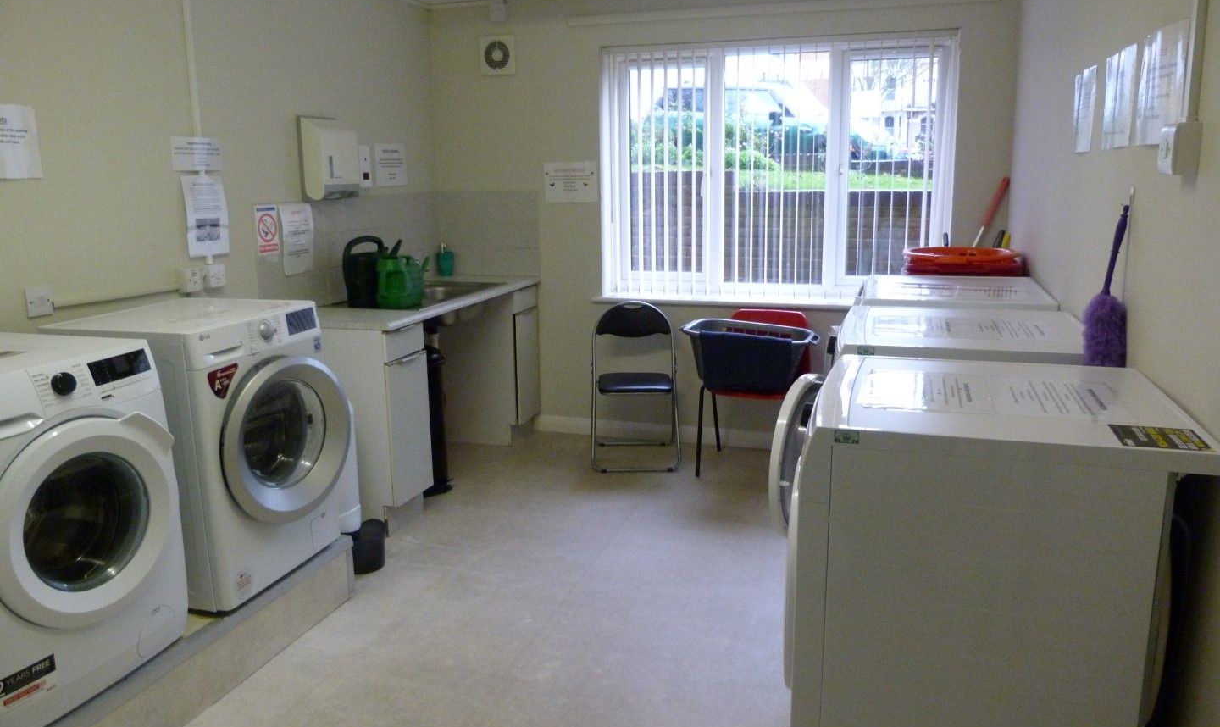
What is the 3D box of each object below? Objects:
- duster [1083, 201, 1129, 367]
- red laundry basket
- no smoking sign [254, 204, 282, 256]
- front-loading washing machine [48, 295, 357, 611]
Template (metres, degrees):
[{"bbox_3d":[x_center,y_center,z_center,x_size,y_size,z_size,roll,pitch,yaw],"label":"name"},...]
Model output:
[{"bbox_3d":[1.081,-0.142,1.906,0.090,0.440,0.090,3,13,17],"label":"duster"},{"bbox_3d":[1.465,-0.350,3.679,0.470,0.240,0.470,3,13,17],"label":"red laundry basket"},{"bbox_3d":[-1.420,-0.557,3.670,0.008,0.200,0.138,3,13,17],"label":"no smoking sign"},{"bbox_3d":[-1.325,0.259,2.912,0.580,0.850,0.600,3,13,17],"label":"front-loading washing machine"}]

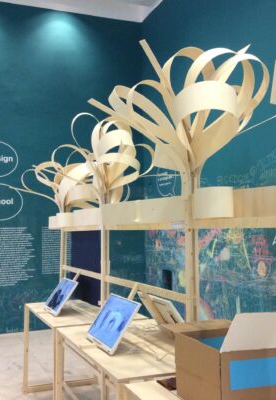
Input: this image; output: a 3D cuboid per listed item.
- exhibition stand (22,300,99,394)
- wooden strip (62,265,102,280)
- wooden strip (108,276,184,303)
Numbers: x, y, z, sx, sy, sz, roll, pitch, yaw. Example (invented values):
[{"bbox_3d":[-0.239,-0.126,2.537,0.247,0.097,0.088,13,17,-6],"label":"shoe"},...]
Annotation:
[{"bbox_3d":[-0.476,1.321,4.088,0.720,0.798,1.173,1,-3,-22],"label":"exhibition stand"},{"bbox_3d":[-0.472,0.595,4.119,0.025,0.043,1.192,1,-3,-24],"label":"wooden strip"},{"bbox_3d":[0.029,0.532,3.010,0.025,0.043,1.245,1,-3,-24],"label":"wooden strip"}]

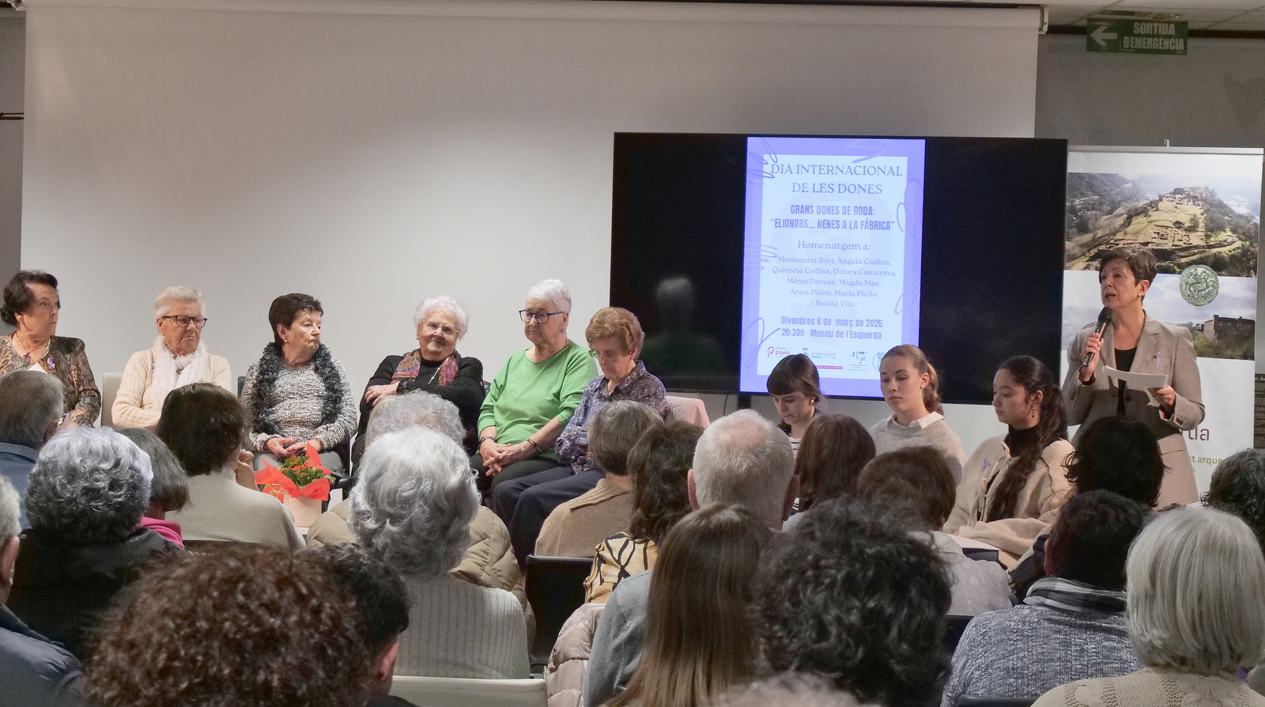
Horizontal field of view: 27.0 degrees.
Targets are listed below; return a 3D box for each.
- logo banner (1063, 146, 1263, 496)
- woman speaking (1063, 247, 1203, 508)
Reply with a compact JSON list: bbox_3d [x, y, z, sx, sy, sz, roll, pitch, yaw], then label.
[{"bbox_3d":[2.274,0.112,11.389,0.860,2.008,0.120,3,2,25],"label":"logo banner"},{"bbox_3d":[1.918,0.370,10.177,0.520,1.563,0.400,3,3,28],"label":"woman speaking"}]

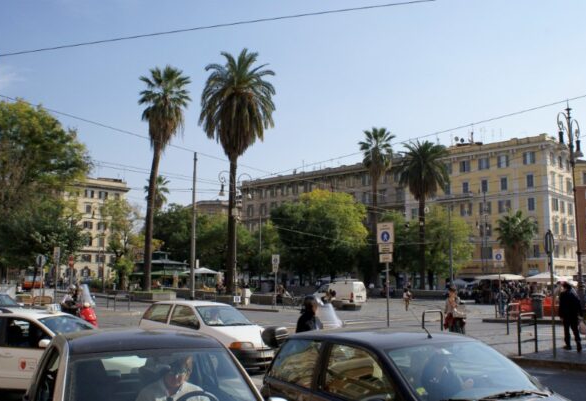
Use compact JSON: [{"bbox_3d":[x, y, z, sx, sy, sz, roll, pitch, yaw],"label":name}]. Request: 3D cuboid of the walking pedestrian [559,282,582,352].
[{"bbox_3d":[6.953,2.923,15.039,0.500,1.707,0.600,-7,-11,41],"label":"walking pedestrian"}]

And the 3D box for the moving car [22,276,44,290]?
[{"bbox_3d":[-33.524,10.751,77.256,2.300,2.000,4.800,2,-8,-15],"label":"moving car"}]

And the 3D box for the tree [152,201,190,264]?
[{"bbox_3d":[-16.661,6.697,81.870,7.000,12.970,7.000,0,-8,0],"label":"tree"}]

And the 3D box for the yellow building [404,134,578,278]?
[{"bbox_3d":[36.011,4.138,112.336,27.456,26.309,12.538,-7,-11,42],"label":"yellow building"}]

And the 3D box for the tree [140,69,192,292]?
[{"bbox_3d":[-12.595,-2.443,58.889,5.100,22.293,5.100,0,-8,0],"label":"tree"}]

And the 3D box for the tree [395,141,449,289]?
[{"bbox_3d":[15.627,1.538,72.472,6.500,17.976,6.500,0,-8,0],"label":"tree"}]

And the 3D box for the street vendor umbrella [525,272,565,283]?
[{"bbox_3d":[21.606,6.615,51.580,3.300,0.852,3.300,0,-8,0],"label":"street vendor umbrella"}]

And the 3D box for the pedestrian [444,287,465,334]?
[{"bbox_3d":[5.700,3.910,21.161,0.650,1.670,0.600,3,-9,-20],"label":"pedestrian"}]

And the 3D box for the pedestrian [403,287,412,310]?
[{"bbox_3d":[7.904,6.792,41.461,0.500,1.640,0.400,-1,-8,10],"label":"pedestrian"}]

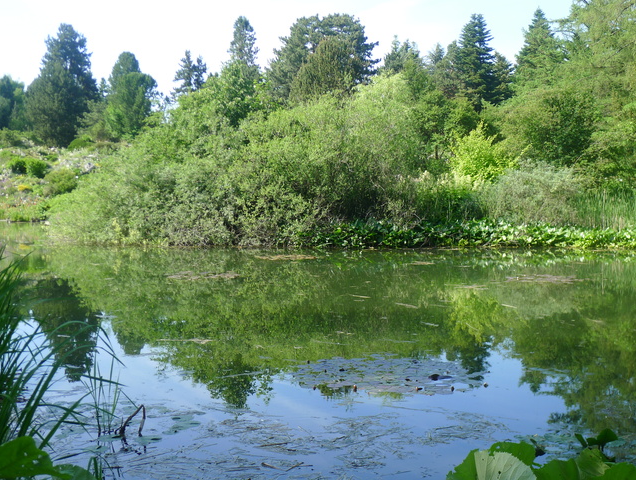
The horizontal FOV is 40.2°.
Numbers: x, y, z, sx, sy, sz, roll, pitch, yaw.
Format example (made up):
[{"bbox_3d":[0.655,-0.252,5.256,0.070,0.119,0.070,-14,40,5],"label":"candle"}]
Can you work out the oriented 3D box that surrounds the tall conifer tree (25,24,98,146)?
[{"bbox_3d":[-28.225,-16.917,95.624,7.980,13.410,7.740,-1,4,-16],"label":"tall conifer tree"}]

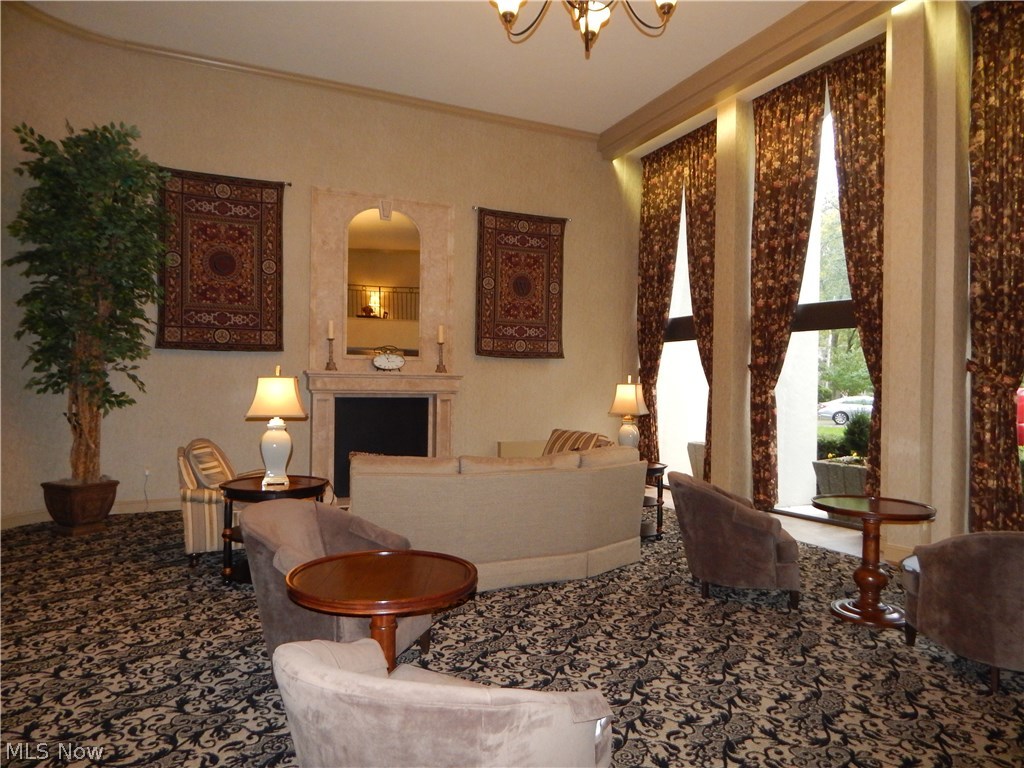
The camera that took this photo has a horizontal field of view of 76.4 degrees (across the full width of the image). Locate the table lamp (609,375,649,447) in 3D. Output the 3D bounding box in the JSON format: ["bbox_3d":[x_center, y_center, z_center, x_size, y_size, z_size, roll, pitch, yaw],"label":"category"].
[{"bbox_3d":[1.076,0.341,5.964,0.320,0.838,0.250,1,0,28],"label":"table lamp"}]

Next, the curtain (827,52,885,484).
[{"bbox_3d":[3.479,-0.930,6.518,0.200,4.785,0.710,1,0,-26],"label":"curtain"}]

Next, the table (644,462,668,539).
[{"bbox_3d":[1.074,1.055,5.750,0.680,0.650,0.680,1,0,-25],"label":"table"}]

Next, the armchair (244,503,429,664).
[{"bbox_3d":[-0.885,0.963,3.080,0.770,0.790,0.770,1,0,18],"label":"armchair"}]

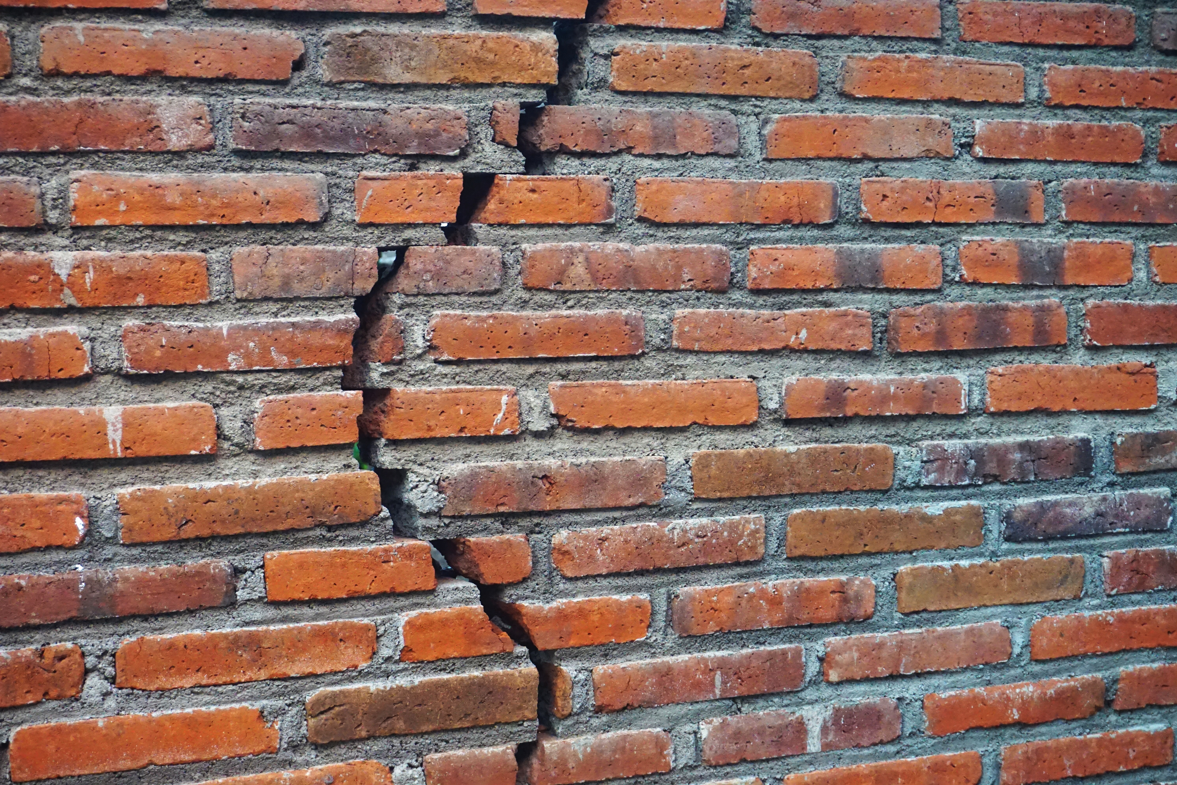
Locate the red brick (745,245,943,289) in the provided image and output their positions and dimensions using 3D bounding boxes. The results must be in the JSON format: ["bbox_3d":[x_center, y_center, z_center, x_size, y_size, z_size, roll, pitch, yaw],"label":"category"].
[{"bbox_3d":[0.250,-0.130,2.112,0.238,0.045,0.110,-2,0,-24],"label":"red brick"}]

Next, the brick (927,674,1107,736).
[{"bbox_3d":[0.418,0.322,2.058,0.221,0.043,0.105,-2,-1,-24],"label":"brick"}]

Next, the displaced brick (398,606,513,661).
[{"bbox_3d":[-0.139,0.218,1.812,0.107,0.043,0.105,-2,-1,-24],"label":"displaced brick"}]

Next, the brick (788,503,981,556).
[{"bbox_3d":[0.270,0.135,1.951,0.223,0.045,0.100,-1,-2,-24],"label":"brick"}]

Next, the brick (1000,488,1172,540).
[{"bbox_3d":[0.536,0.139,2.235,0.232,0.043,0.110,-2,0,-24],"label":"brick"}]

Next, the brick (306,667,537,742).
[{"bbox_3d":[-0.166,0.281,1.798,0.218,0.044,0.105,-2,-1,-24],"label":"brick"}]

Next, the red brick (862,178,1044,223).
[{"bbox_3d":[0.351,-0.193,2.041,0.221,0.044,0.105,-2,-1,-24],"label":"red brick"}]

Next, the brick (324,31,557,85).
[{"bbox_3d":[-0.151,-0.301,1.820,0.220,0.046,0.105,-2,-1,-24],"label":"brick"}]

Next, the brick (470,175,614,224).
[{"bbox_3d":[-0.058,-0.172,1.820,0.131,0.043,0.100,-2,-2,-24],"label":"brick"}]

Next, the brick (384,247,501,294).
[{"bbox_3d":[-0.161,-0.116,1.925,0.120,0.046,0.110,-2,0,-24],"label":"brick"}]

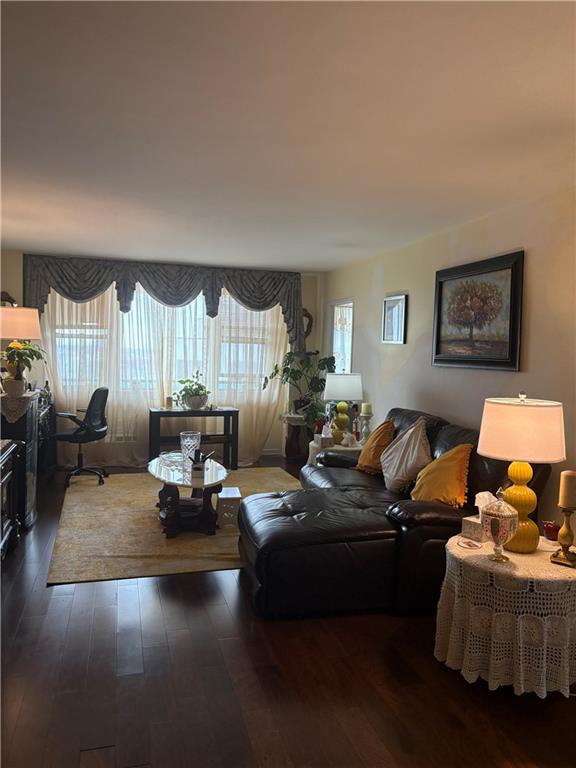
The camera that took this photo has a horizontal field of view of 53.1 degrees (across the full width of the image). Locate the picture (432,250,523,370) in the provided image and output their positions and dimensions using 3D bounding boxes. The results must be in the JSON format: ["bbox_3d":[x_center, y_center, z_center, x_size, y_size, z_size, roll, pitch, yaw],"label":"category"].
[{"bbox_3d":[1.476,-0.549,4.630,0.051,0.842,1.183,1,4,-16],"label":"picture"}]

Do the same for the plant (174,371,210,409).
[{"bbox_3d":[-1.162,0.071,6.967,0.456,0.458,0.404,1,4,-16],"label":"plant"}]

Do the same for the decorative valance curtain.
[{"bbox_3d":[-1.407,-0.937,6.958,3.253,0.978,0.252,1,4,-16],"label":"decorative valance curtain"}]

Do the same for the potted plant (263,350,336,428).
[{"bbox_3d":[0.140,0.066,7.363,0.901,0.986,0.686,1,4,-16],"label":"potted plant"}]

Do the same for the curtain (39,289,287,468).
[{"bbox_3d":[-1.428,-0.171,7.053,3.047,2.358,0.242,1,4,-16],"label":"curtain"}]

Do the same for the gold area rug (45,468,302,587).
[{"bbox_3d":[-0.791,1.130,5.311,2.398,0.012,3.071,1,4,-16],"label":"gold area rug"}]

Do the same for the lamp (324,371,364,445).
[{"bbox_3d":[0.537,0.223,5.670,0.389,0.691,0.389,1,4,-16],"label":"lamp"}]

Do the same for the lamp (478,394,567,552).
[{"bbox_3d":[1.098,0.410,2.667,0.414,0.716,0.414,1,4,-16],"label":"lamp"}]

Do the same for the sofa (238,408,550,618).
[{"bbox_3d":[0.490,0.759,4.116,1.847,0.969,1.868,1,4,-16],"label":"sofa"}]

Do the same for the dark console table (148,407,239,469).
[{"bbox_3d":[-1.155,0.658,7.036,1.037,0.722,0.424,1,4,-16],"label":"dark console table"}]

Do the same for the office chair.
[{"bbox_3d":[-2.206,0.543,6.162,0.586,1.000,0.606,2,4,4],"label":"office chair"}]

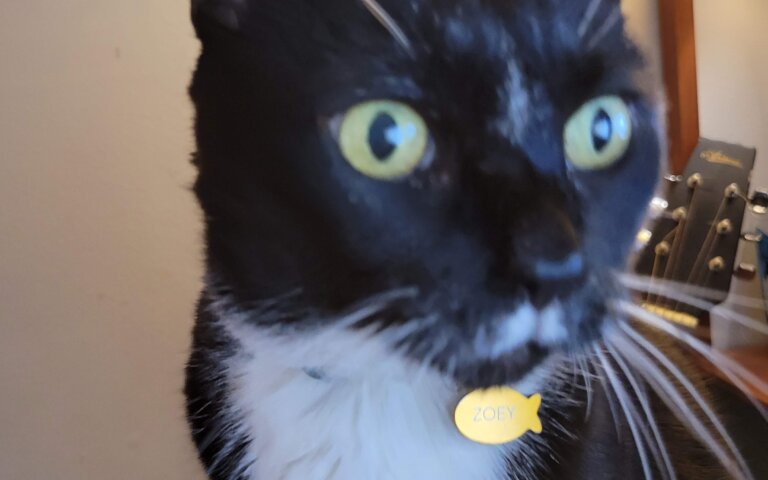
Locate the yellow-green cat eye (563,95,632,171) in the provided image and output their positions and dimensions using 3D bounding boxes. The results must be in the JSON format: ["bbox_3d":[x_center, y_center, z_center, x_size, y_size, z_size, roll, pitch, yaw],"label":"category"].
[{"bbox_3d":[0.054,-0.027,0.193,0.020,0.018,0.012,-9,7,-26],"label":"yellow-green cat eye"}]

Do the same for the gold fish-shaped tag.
[{"bbox_3d":[0.032,0.048,0.212,0.024,0.016,0.002,-2,3,-3],"label":"gold fish-shaped tag"}]

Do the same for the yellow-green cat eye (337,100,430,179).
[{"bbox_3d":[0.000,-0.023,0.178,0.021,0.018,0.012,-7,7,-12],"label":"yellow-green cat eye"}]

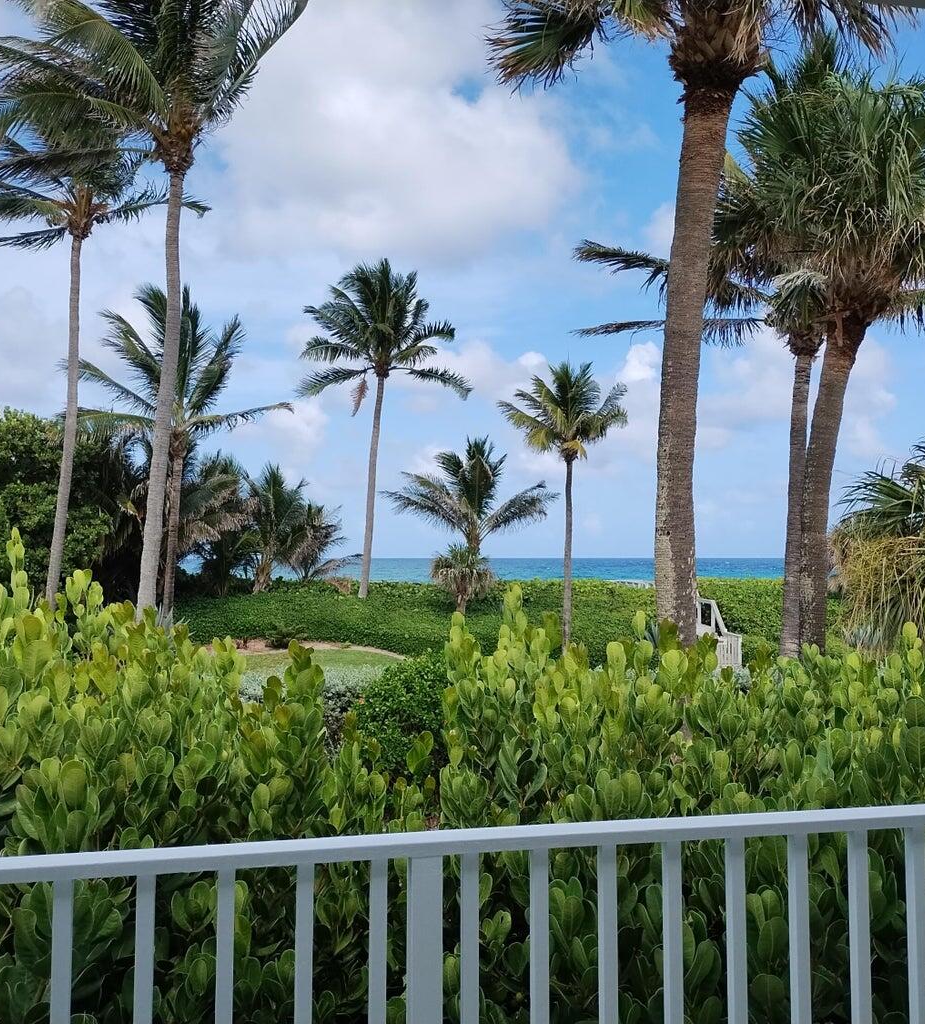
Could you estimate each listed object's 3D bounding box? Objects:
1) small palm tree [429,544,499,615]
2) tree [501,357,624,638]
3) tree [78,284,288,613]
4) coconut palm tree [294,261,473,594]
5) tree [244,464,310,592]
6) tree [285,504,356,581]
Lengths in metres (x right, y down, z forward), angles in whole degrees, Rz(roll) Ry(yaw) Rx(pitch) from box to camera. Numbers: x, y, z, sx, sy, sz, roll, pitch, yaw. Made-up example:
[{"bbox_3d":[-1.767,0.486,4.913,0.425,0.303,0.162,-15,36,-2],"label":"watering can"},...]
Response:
[{"bbox_3d":[0.053,2.191,32.433,2.250,2.310,2.250,0,-3,0],"label":"small palm tree"},{"bbox_3d":[3.020,-0.158,29.540,3.830,8.740,3.830,0,-3,0],"label":"tree"},{"bbox_3d":[-8.822,-1.945,31.126,6.630,10.620,5.970,0,-3,0],"label":"tree"},{"bbox_3d":[-2.717,-2.914,34.175,6.060,11.890,5.760,0,-3,0],"label":"coconut palm tree"},{"bbox_3d":[-6.704,0.569,35.513,2.690,4.650,2.690,0,-3,0],"label":"tree"},{"bbox_3d":[-5.481,1.178,36.986,3.080,2.960,3.080,0,-3,0],"label":"tree"}]

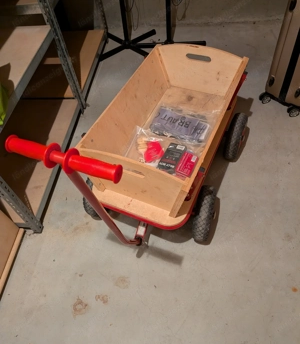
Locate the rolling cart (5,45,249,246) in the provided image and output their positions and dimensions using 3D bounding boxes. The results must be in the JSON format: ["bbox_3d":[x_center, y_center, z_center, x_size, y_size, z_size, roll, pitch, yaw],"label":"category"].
[{"bbox_3d":[0.046,-0.175,1.171,0.610,0.920,1.100,18,58,19],"label":"rolling cart"}]

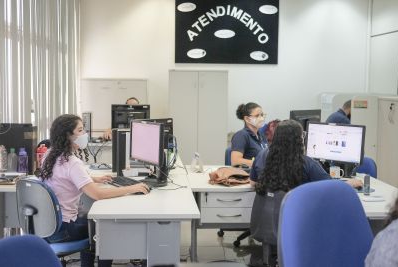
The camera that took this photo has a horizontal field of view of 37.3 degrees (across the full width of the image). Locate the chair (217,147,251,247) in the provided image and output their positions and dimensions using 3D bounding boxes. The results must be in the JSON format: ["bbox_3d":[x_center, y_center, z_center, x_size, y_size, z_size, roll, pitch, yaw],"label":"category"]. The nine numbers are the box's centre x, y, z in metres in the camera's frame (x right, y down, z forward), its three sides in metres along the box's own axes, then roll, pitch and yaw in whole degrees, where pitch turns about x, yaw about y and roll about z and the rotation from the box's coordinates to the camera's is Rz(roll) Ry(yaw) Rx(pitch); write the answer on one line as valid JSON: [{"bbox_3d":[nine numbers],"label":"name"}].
[{"bbox_3d":[0.503,0.567,5.544,0.580,0.870,0.580,3,6,23],"label":"chair"}]

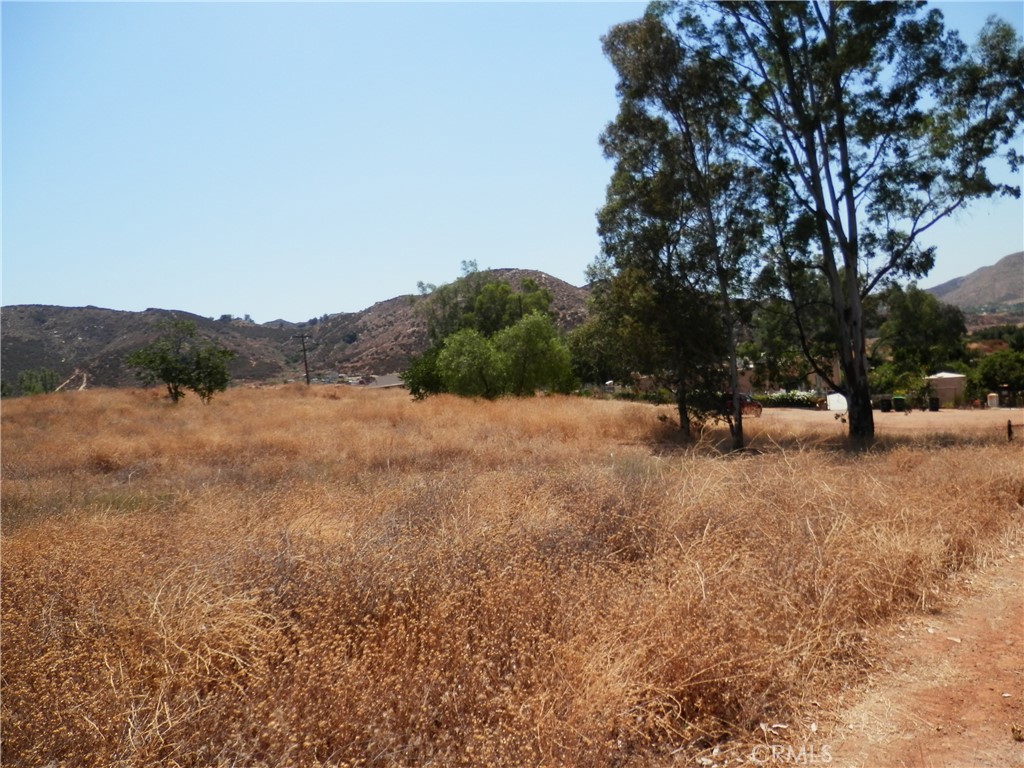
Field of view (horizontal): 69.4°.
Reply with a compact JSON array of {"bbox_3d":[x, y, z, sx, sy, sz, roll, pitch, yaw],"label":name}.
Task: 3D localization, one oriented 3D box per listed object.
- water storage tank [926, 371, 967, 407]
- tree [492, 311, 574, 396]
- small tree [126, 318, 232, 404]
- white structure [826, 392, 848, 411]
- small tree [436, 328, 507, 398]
[{"bbox_3d":[36.430,0.420,62.000,3.300,3.100,3.300,0,0,11],"label":"water storage tank"},{"bbox_3d":[1.600,-2.190,55.000,6.000,6.500,5.600,0,0,0],"label":"tree"},{"bbox_3d":[-18.830,-1.250,42.000,6.100,4.900,5.000,0,0,0],"label":"small tree"},{"bbox_3d":[25.170,1.370,57.000,1.850,1.400,1.500,0,0,17],"label":"white structure"},{"bbox_3d":[-3.050,-1.400,53.000,5.000,5.100,4.700,0,0,0],"label":"small tree"}]

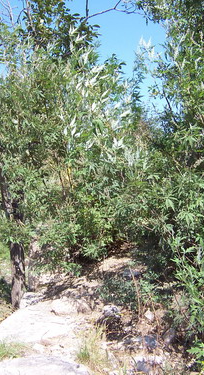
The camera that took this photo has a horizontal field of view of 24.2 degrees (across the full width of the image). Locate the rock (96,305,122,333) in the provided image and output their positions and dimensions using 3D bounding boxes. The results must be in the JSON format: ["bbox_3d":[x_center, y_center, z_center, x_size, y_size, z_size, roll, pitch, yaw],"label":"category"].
[{"bbox_3d":[0.076,1.333,4.850,0.260,0.230,0.230,0,2,0],"label":"rock"}]

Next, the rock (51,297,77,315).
[{"bbox_3d":[-0.428,1.312,5.300,0.280,0.150,0.240,0,2,0],"label":"rock"}]

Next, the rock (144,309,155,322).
[{"bbox_3d":[0.493,1.329,4.950,0.105,0.120,0.100,0,2,0],"label":"rock"}]

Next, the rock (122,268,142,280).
[{"bbox_3d":[0.429,1.223,6.700,0.280,0.125,0.210,0,2,0],"label":"rock"}]

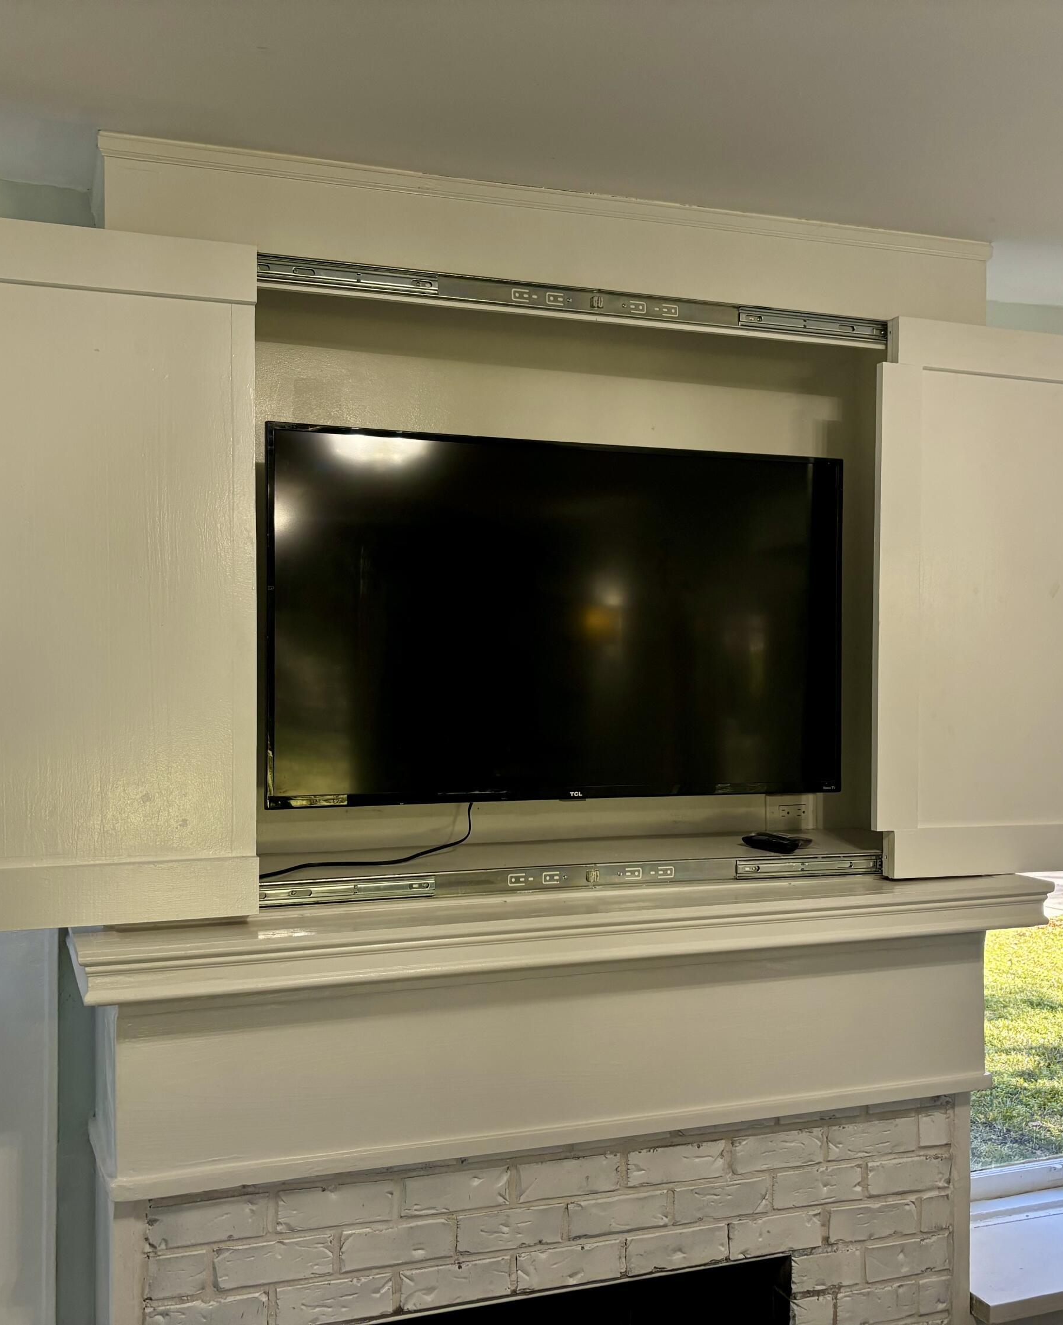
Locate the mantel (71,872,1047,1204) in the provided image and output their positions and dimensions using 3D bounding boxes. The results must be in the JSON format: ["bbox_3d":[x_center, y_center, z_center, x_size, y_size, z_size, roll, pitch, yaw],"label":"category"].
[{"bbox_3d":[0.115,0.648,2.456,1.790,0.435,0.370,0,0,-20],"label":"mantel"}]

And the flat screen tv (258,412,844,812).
[{"bbox_3d":[0.079,-0.081,2.688,1.235,0.715,0.070,0,0,-20],"label":"flat screen tv"}]

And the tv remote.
[{"bbox_3d":[0.485,0.364,2.670,0.050,0.022,0.160,0,0,-16],"label":"tv remote"}]

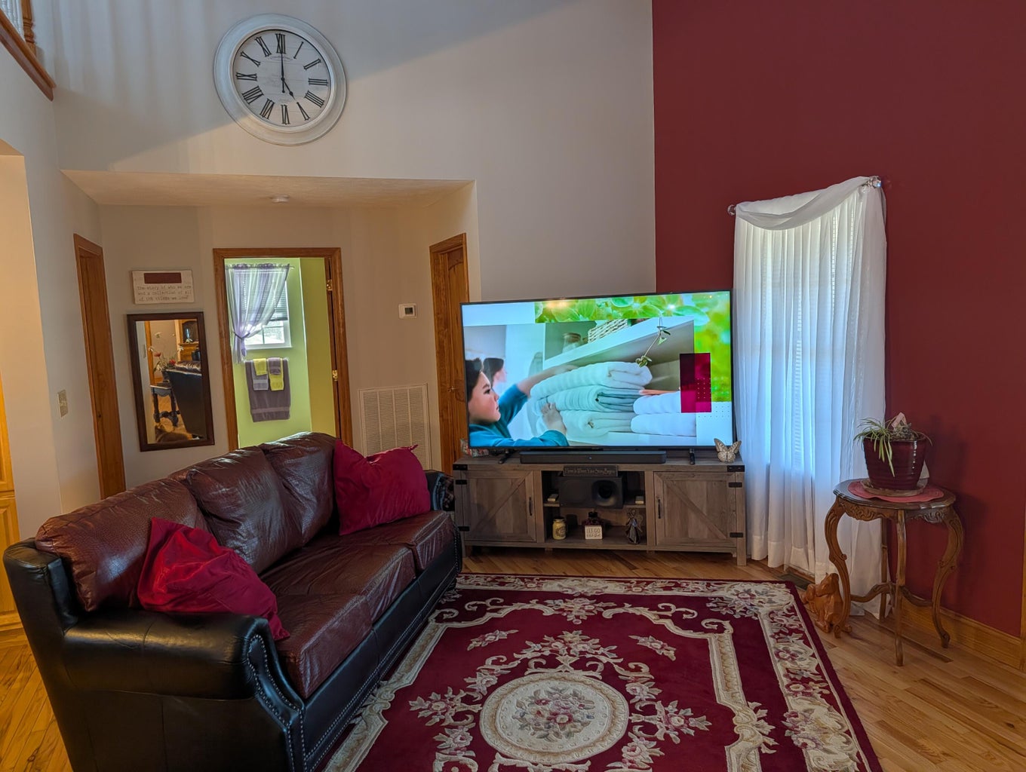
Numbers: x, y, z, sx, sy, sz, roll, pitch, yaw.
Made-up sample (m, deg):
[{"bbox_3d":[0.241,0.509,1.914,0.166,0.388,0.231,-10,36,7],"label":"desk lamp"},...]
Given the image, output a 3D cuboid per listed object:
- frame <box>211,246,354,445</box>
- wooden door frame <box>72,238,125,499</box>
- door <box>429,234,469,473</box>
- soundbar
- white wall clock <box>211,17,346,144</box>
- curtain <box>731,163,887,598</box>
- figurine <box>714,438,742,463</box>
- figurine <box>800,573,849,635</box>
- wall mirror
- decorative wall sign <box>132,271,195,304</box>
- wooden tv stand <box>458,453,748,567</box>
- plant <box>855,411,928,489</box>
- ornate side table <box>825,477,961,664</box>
[{"bbox_3d":[-1.805,-0.033,5.730,0.950,2.130,0.150,-5,7,-21],"label":"frame"},{"bbox_3d":[-2.651,0.141,4.569,0.130,2.110,1.000,-5,7,-22],"label":"wooden door frame"},{"bbox_3d":[-0.424,-0.051,5.471,0.110,2.110,0.950,-5,7,-22],"label":"door"},{"bbox_3d":[0.499,0.449,4.459,0.895,0.060,0.095,-1,7,11],"label":"soundbar"},{"bbox_3d":[-1.369,-1.817,4.232,0.755,0.755,0.060,-5,7,-21],"label":"white wall clock"},{"bbox_3d":[1.583,0.043,3.904,0.135,2.130,1.050,-5,7,-22],"label":"curtain"},{"bbox_3d":[1.295,0.384,4.296,0.160,0.155,0.070,-1,6,11],"label":"figurine"},{"bbox_3d":[1.532,1.040,3.521,0.175,0.240,0.175,-6,8,-30],"label":"figurine"},{"bbox_3d":[-2.505,-0.031,5.239,0.505,1.010,0.035,-5,7,-22],"label":"wall mirror"},{"bbox_3d":[-2.530,-0.717,5.163,0.395,0.238,0.028,-5,7,-22],"label":"decorative wall sign"},{"bbox_3d":[0.545,0.766,4.596,1.775,0.613,0.405,-1,6,11],"label":"wooden tv stand"},{"bbox_3d":[1.717,0.287,3.206,0.300,0.335,0.290,-5,7,-21],"label":"plant"},{"bbox_3d":[1.714,0.829,3.221,0.500,0.700,0.500,-5,7,-21],"label":"ornate side table"}]

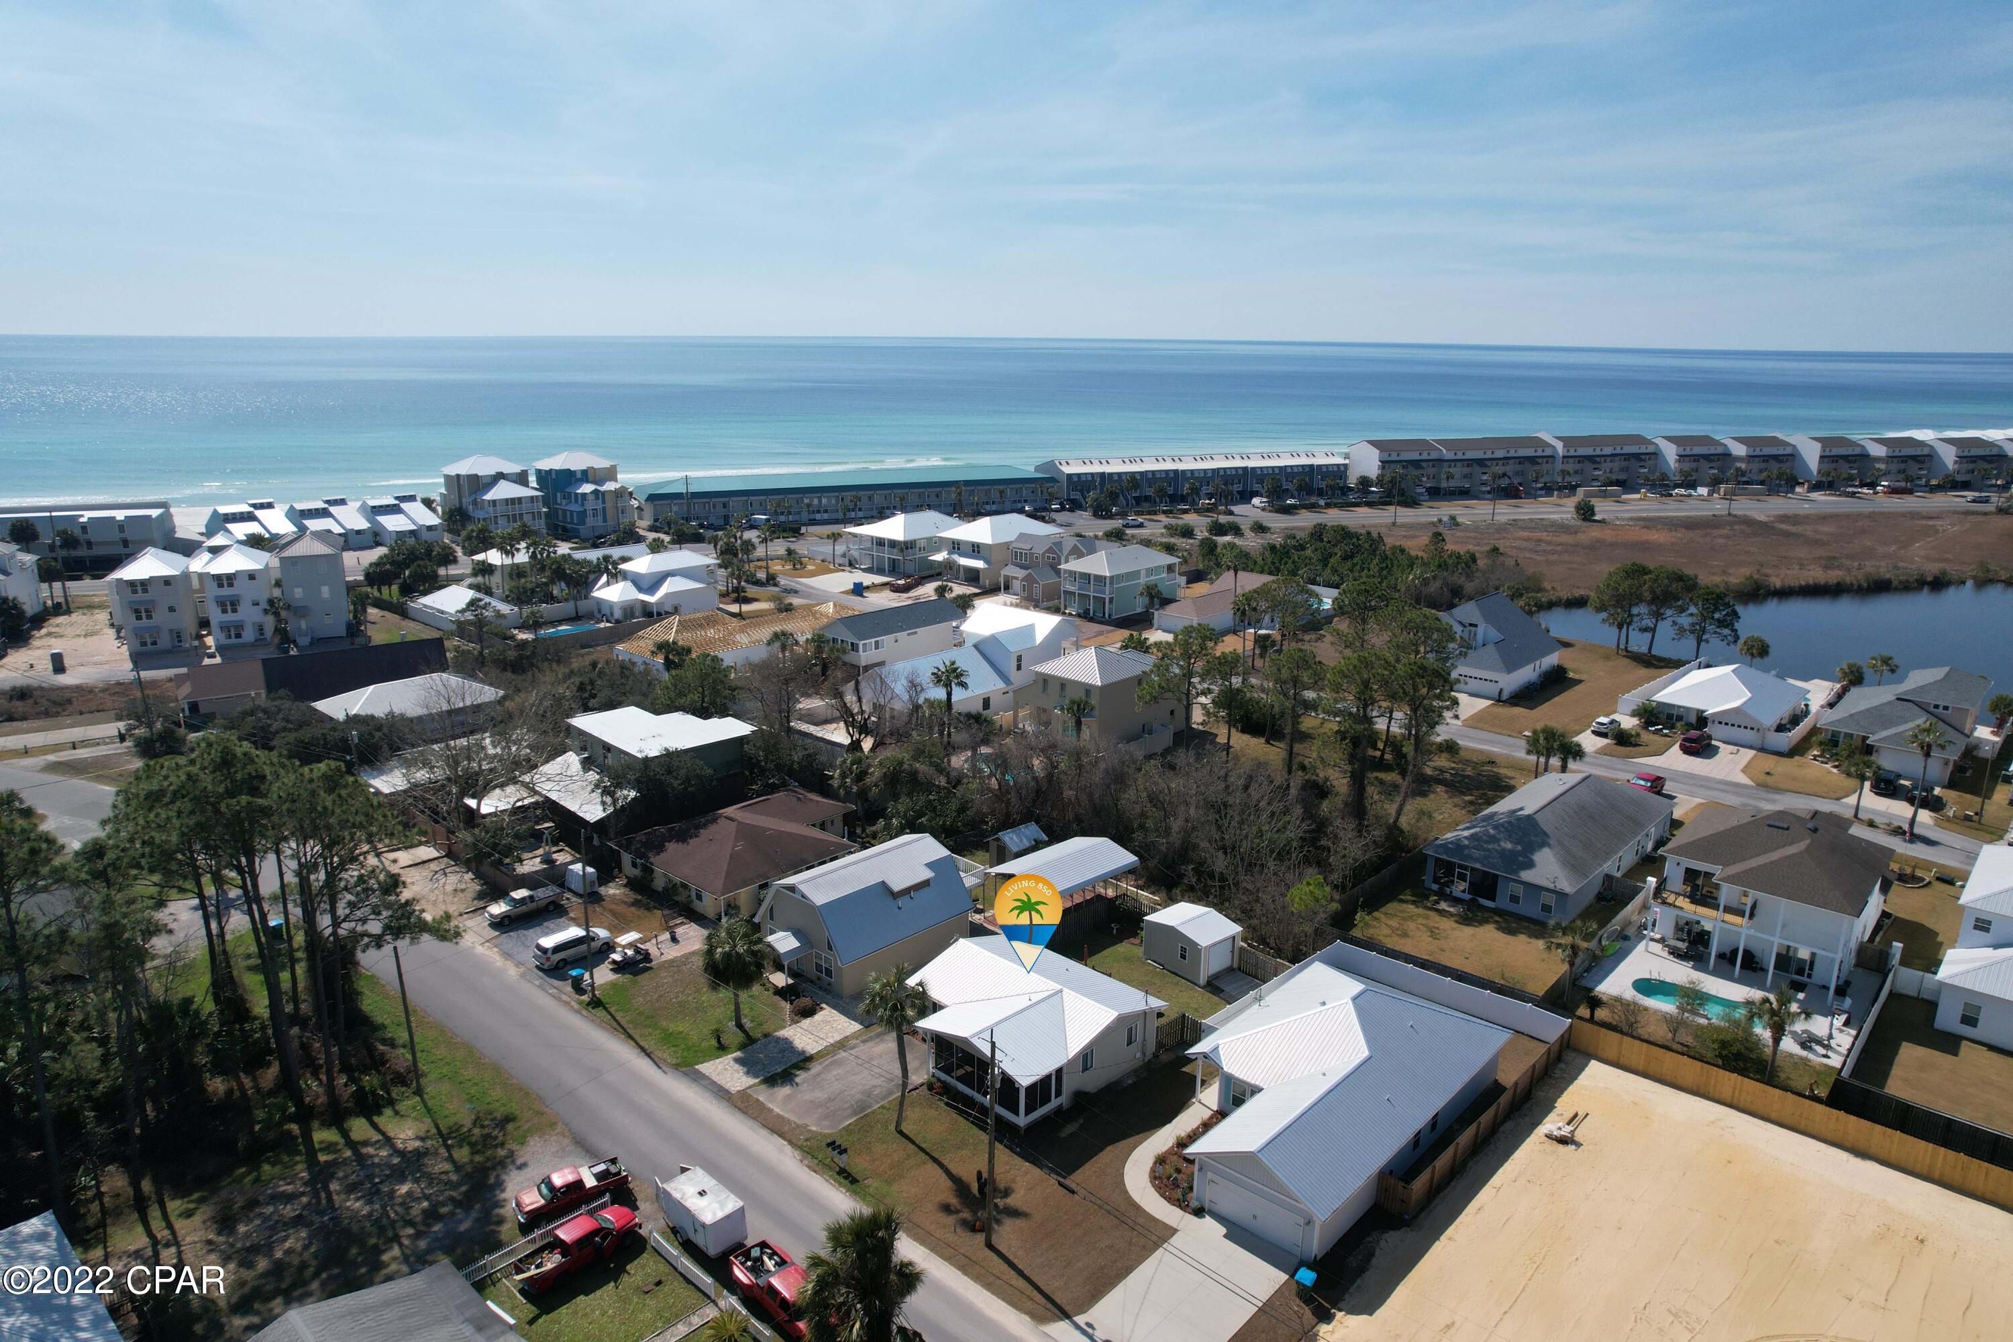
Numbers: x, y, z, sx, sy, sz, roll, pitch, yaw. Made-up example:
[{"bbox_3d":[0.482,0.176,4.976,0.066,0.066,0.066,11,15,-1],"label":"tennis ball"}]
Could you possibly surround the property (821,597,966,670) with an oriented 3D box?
[{"bbox_3d":[-14.438,-5.058,159.673,8.200,6.200,18.500,15,21,42],"label":"property"}]

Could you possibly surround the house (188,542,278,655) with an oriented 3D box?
[{"bbox_3d":[-104.104,-11.037,167.199,8.050,12.200,12.500,-7,17,-24],"label":"house"}]

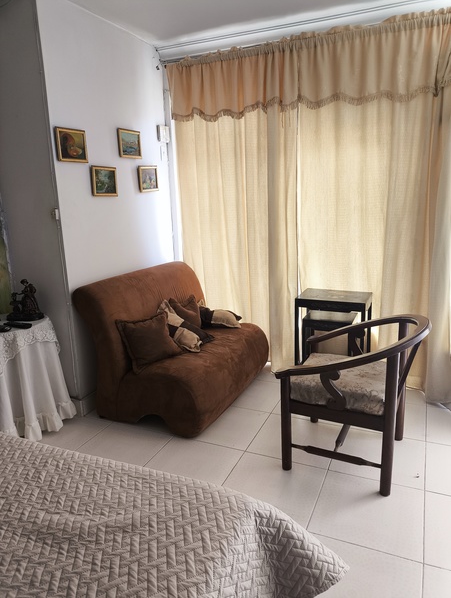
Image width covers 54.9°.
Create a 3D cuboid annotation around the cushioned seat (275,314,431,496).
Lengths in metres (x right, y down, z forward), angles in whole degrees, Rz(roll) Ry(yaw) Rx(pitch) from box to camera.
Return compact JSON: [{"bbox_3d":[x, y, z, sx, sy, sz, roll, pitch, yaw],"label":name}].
[{"bbox_3d":[0.669,0.464,2.270,0.682,0.783,0.614,5,15,26],"label":"cushioned seat"}]

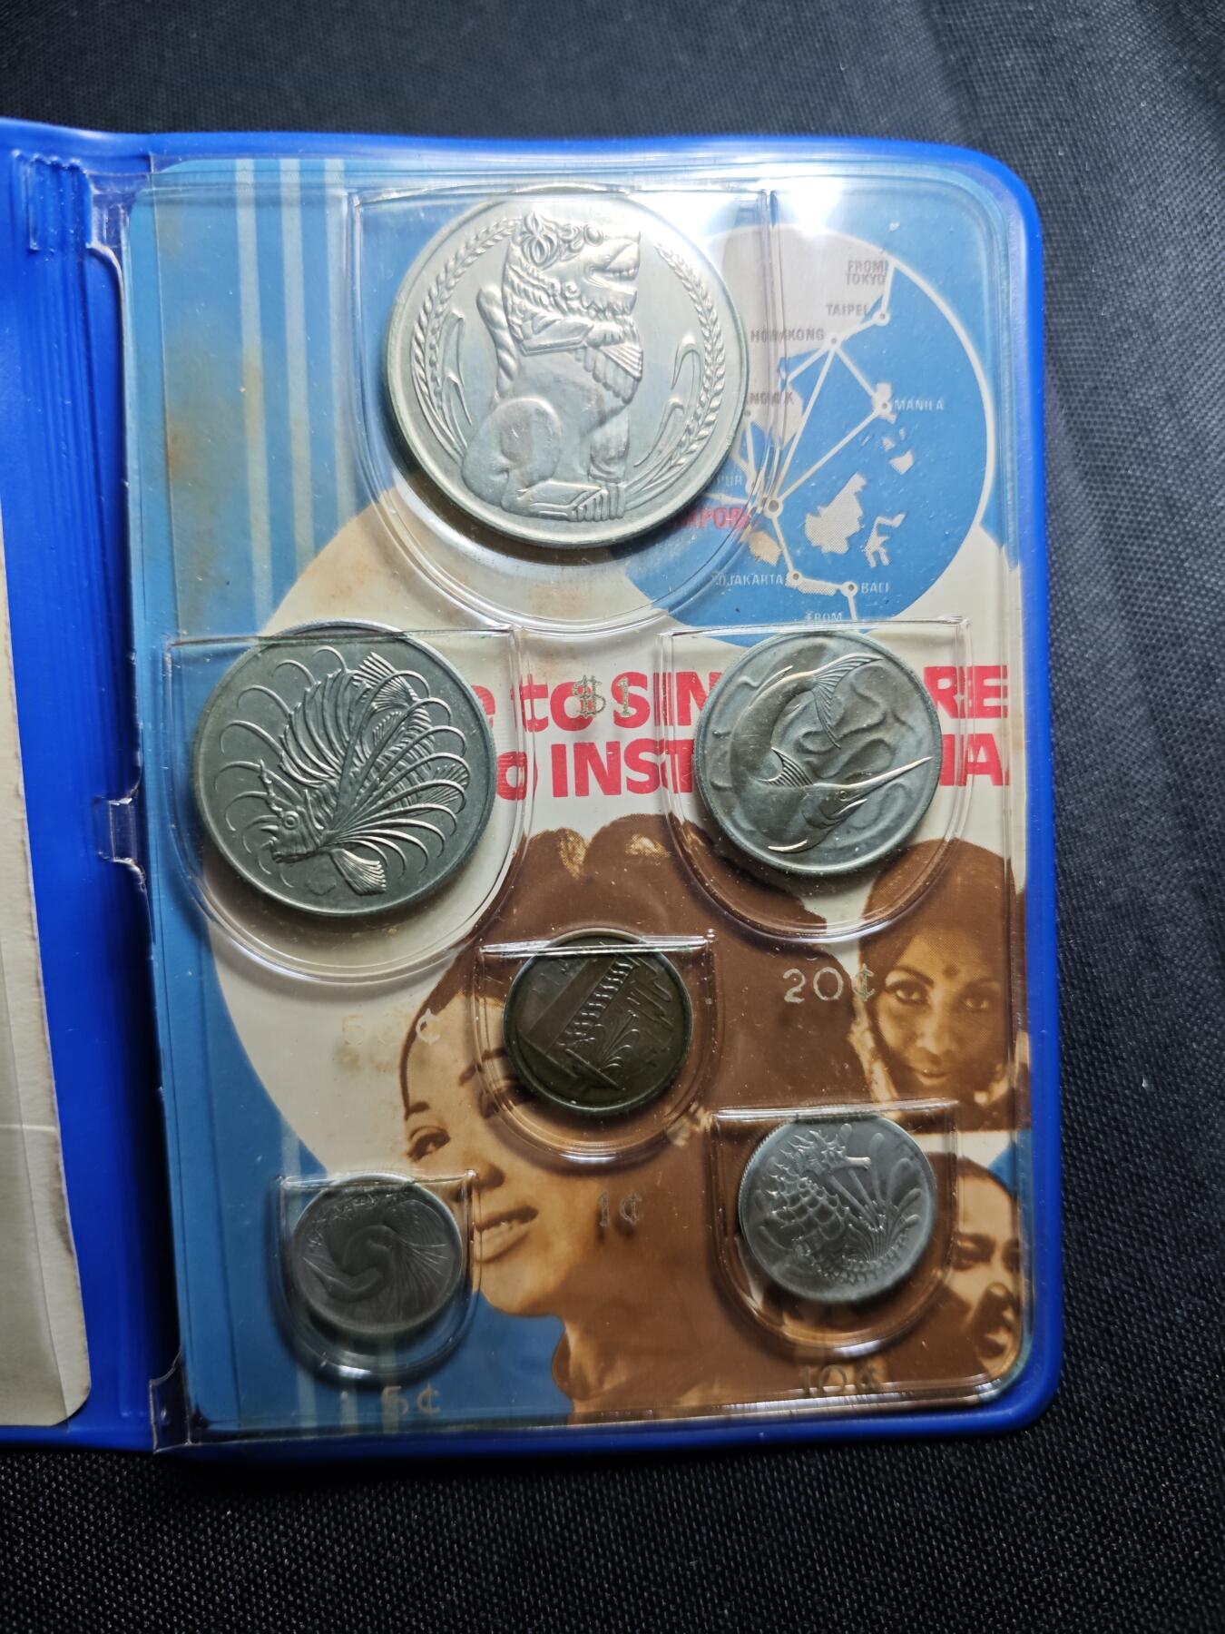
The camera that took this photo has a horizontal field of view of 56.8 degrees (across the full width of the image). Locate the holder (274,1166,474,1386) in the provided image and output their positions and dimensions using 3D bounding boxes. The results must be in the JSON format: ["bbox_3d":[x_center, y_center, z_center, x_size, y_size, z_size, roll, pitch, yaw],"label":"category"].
[{"bbox_3d":[-0.023,0.044,0.110,0.018,0.003,0.020,-1,93,-2],"label":"holder"}]

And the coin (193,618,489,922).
[{"bbox_3d":[-0.025,-0.004,0.107,0.028,0.002,0.028,-1,93,-2],"label":"coin"}]

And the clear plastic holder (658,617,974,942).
[{"bbox_3d":[0.020,-0.004,0.109,0.030,0.003,0.031,-1,93,-2],"label":"clear plastic holder"}]

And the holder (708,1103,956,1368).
[{"bbox_3d":[0.022,0.041,0.111,0.024,0.003,0.025,-1,93,-2],"label":"holder"}]

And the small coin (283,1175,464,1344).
[{"bbox_3d":[-0.022,0.042,0.109,0.016,0.001,0.016,-1,93,-2],"label":"small coin"}]

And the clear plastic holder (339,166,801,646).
[{"bbox_3d":[-0.004,-0.038,0.107,0.040,0.004,0.041,-1,93,-2],"label":"clear plastic holder"}]

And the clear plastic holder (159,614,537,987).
[{"bbox_3d":[-0.025,-0.001,0.108,0.034,0.004,0.034,-1,93,-2],"label":"clear plastic holder"}]

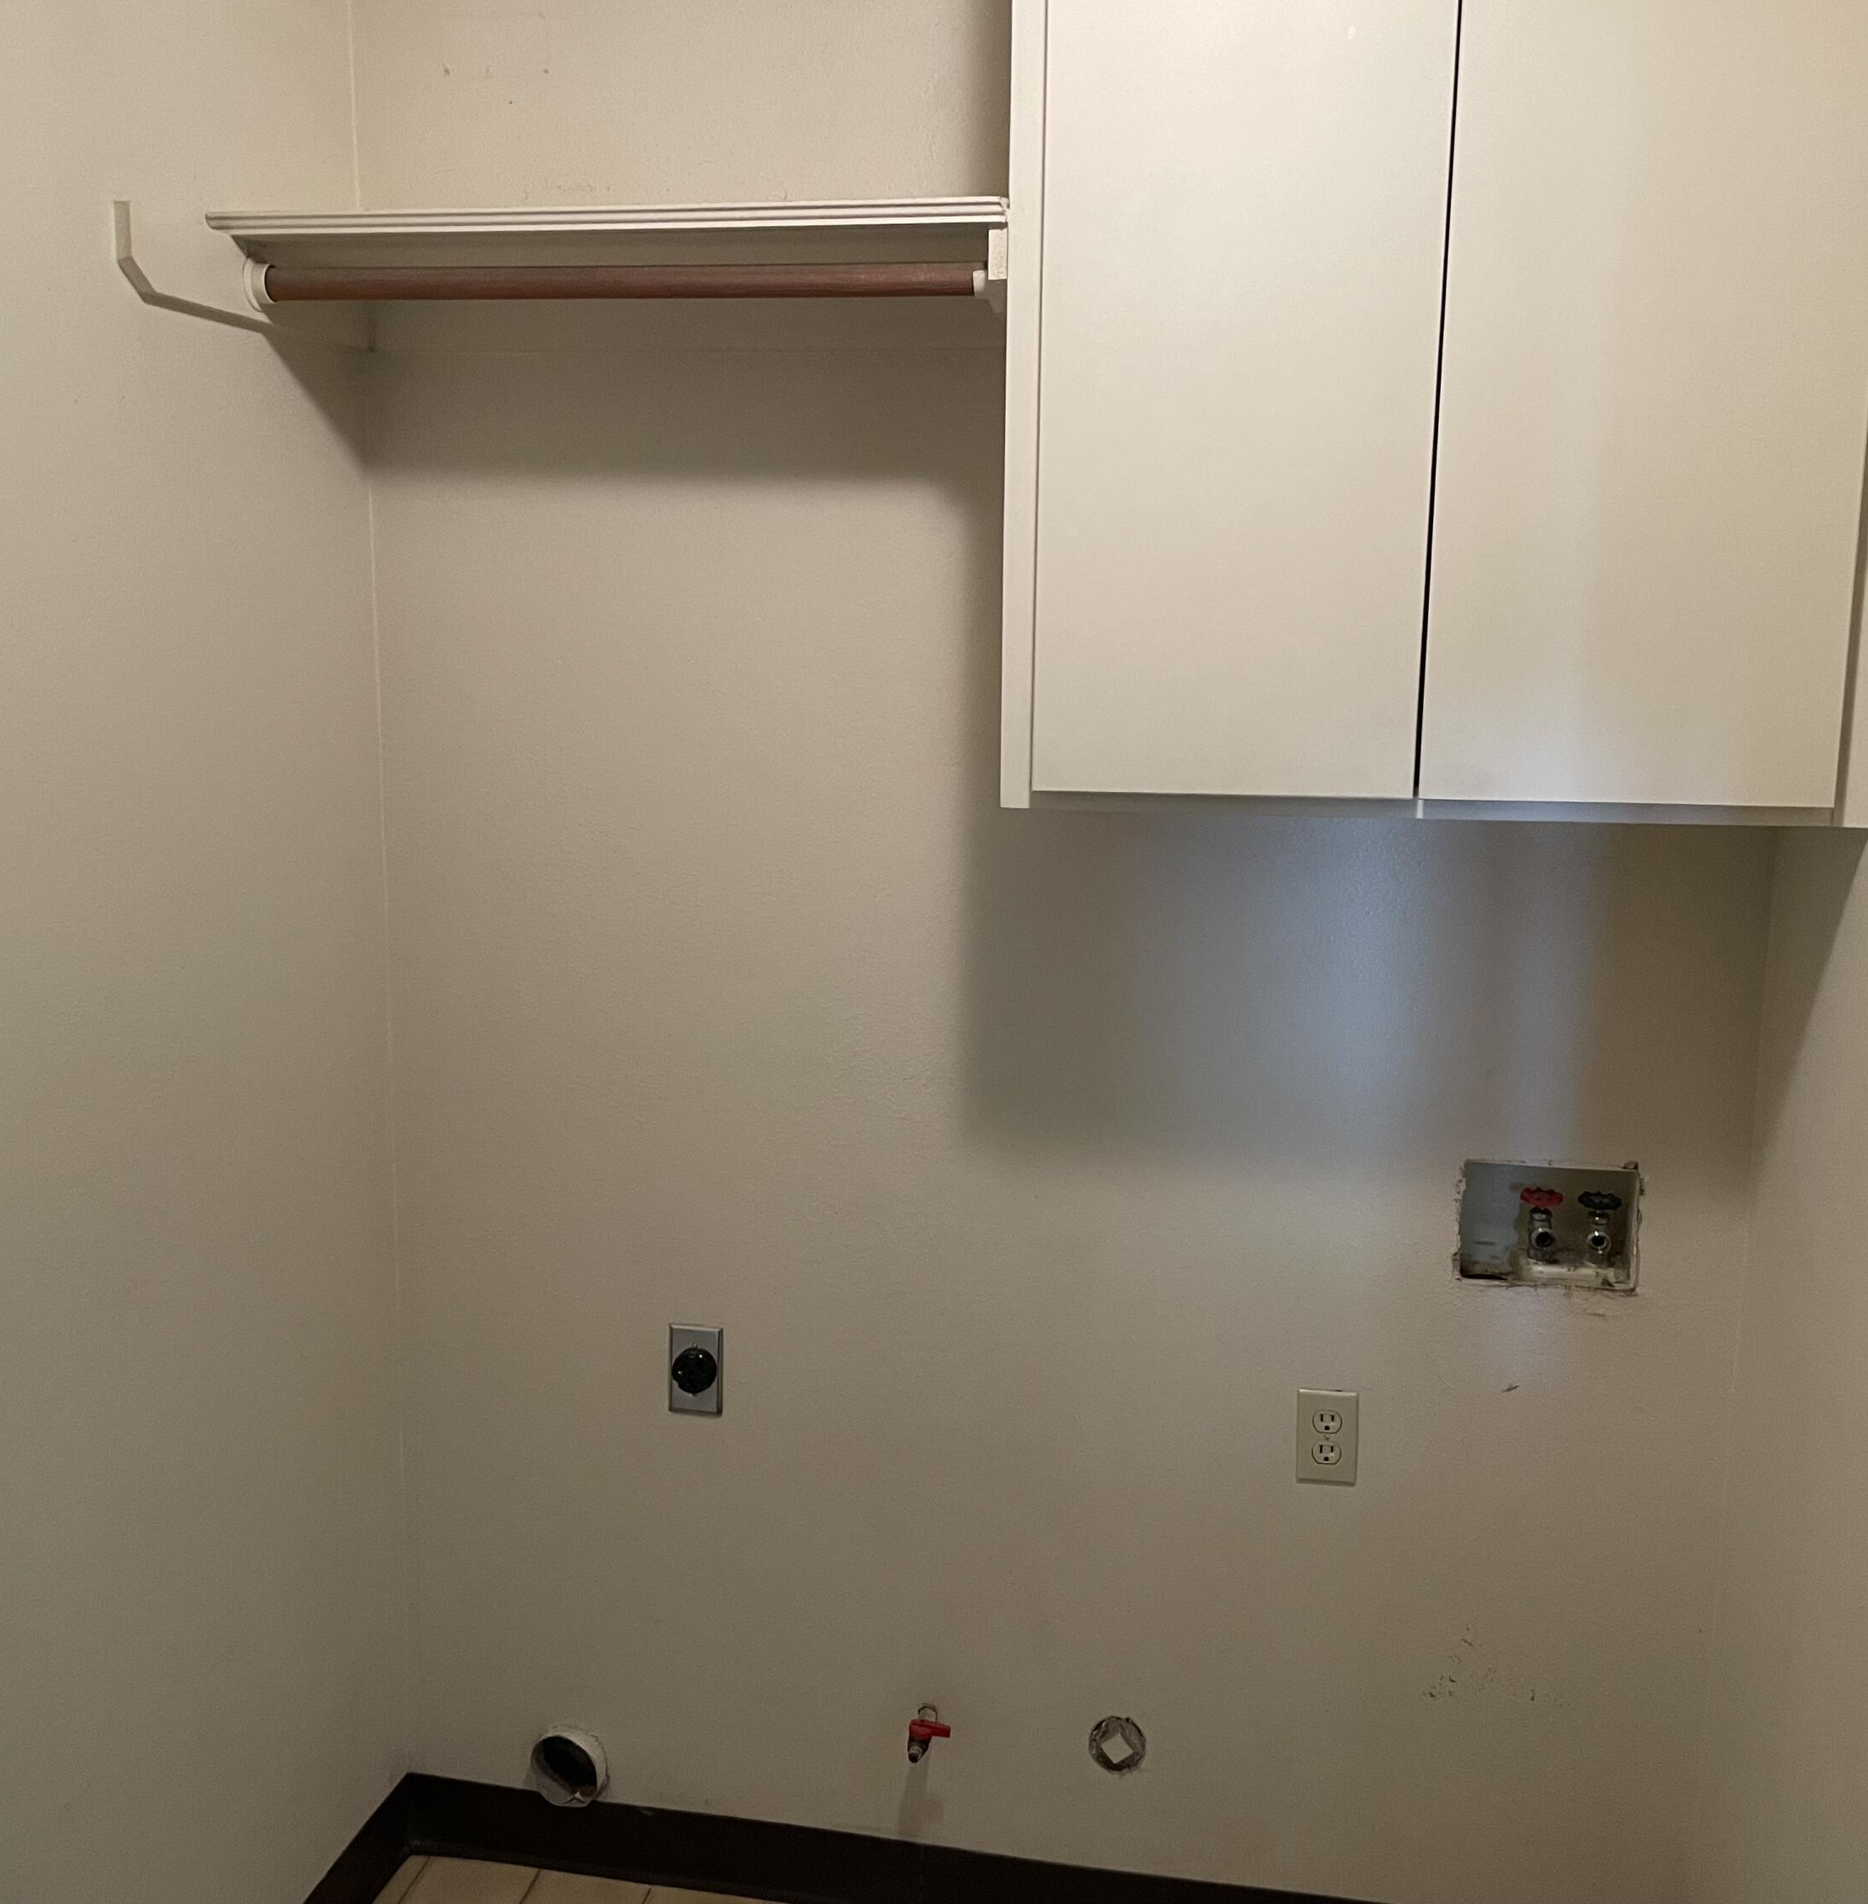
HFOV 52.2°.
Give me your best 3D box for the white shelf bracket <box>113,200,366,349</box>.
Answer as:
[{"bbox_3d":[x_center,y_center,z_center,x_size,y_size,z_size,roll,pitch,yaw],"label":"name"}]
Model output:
[{"bbox_3d":[-0.703,-0.700,1.997,0.018,0.085,0.480,3,10,11],"label":"white shelf bracket"}]

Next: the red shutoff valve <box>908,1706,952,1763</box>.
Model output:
[{"bbox_3d":[-0.001,0.959,2.342,0.045,0.043,0.076,3,10,11],"label":"red shutoff valve"}]

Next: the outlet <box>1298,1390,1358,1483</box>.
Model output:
[{"bbox_3d":[0.460,0.570,2.226,0.070,0.115,0.011,3,10,11],"label":"outlet"}]

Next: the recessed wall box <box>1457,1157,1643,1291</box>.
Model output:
[{"bbox_3d":[0.699,0.303,2.182,0.192,0.142,0.080,3,10,11],"label":"recessed wall box"}]

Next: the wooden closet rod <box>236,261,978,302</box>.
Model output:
[{"bbox_3d":[-0.331,-0.679,1.931,0.777,0.034,0.034,3,10,11],"label":"wooden closet rod"}]

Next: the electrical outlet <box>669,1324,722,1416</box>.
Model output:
[{"bbox_3d":[-0.297,0.521,2.366,0.070,0.115,0.011,3,10,11],"label":"electrical outlet"}]

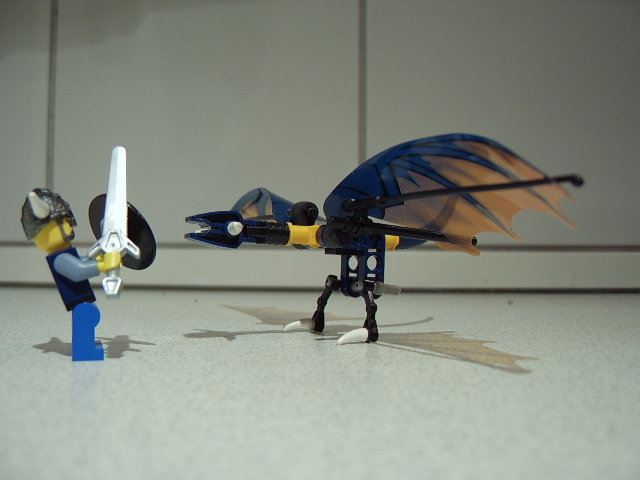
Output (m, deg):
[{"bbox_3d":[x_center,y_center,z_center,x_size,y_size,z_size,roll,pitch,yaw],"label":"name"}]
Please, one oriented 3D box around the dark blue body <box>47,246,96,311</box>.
[{"bbox_3d":[-0.066,0.010,0.152,0.008,0.015,0.016,-22,8,-21],"label":"dark blue body"}]

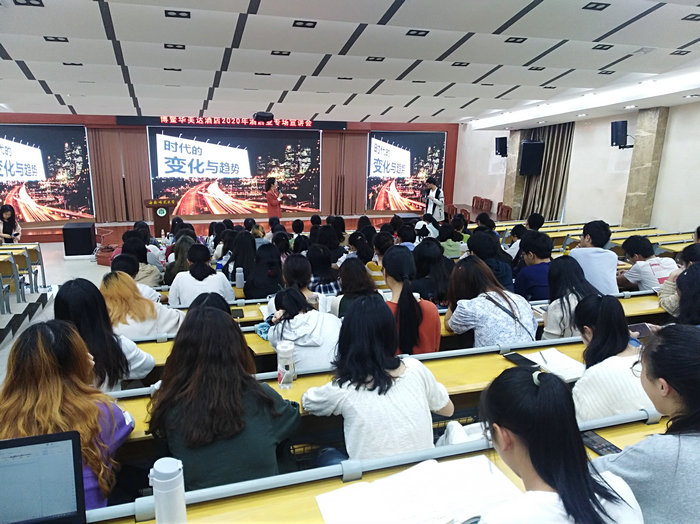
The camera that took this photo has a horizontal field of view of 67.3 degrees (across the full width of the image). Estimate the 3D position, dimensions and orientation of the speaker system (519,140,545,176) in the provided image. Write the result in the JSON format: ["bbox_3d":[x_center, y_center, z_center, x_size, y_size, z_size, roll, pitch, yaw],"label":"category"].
[{"bbox_3d":[4.627,-2.629,13.371,0.540,0.880,0.480,5,15,14],"label":"speaker system"}]

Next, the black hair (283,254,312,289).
[{"bbox_3d":[-0.337,0.061,3.369,0.190,0.230,0.210,-5,16,-22],"label":"black hair"}]

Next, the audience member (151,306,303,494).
[{"bbox_3d":[-0.445,0.703,1.839,0.520,1.170,0.650,-3,16,-17],"label":"audience member"}]

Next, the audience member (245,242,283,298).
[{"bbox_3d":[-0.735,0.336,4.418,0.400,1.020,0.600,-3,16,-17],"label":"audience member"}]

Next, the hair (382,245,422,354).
[{"bbox_3d":[0.259,0.184,2.645,0.200,0.570,0.240,-4,15,-19],"label":"hair"}]

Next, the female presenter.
[{"bbox_3d":[-1.647,-1.056,11.778,0.480,1.620,0.480,7,16,21],"label":"female presenter"}]

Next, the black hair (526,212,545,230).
[{"bbox_3d":[2.328,-0.507,6.575,0.190,0.210,0.220,-7,17,-28],"label":"black hair"}]

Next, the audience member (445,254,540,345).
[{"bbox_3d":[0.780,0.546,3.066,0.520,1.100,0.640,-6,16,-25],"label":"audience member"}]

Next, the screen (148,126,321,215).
[{"bbox_3d":[-2.832,-2.316,13.544,4.310,2.190,0.100,-3,16,-17],"label":"screen"}]

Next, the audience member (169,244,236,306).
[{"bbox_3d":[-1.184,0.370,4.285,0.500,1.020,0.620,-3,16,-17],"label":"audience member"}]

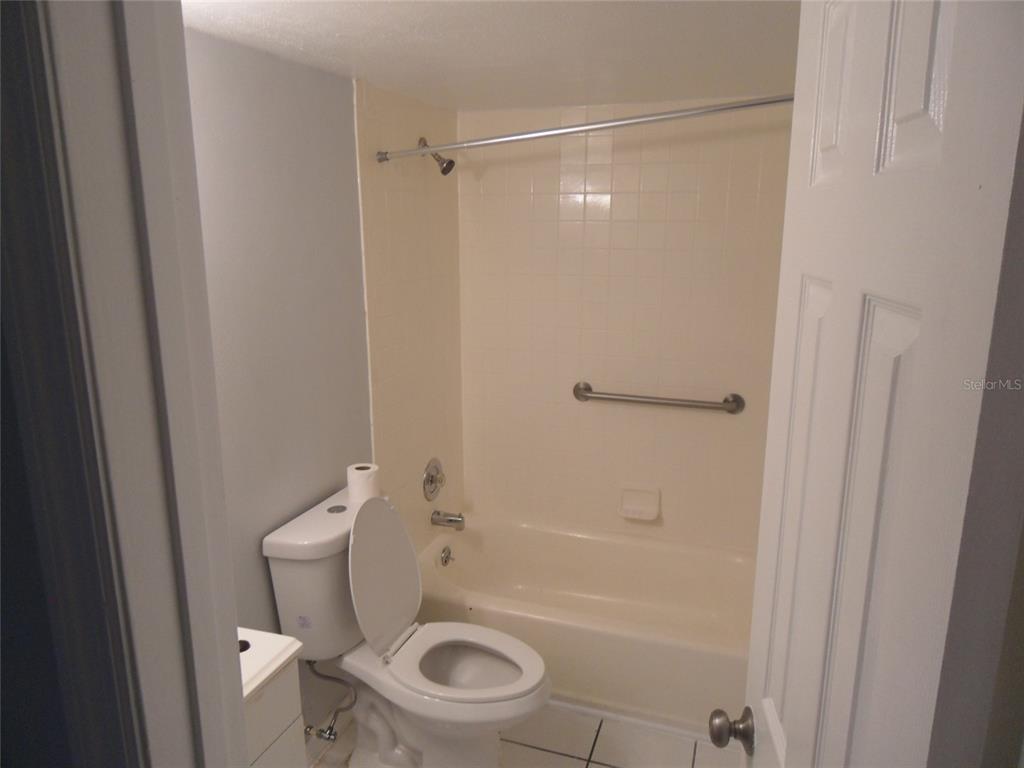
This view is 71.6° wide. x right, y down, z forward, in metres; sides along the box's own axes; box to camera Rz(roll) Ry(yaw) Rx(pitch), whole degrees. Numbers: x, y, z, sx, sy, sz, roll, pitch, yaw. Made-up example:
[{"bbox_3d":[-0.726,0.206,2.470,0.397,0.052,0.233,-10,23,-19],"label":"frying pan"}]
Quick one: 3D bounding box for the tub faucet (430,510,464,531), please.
[{"bbox_3d":[-0.264,0.577,3.009,0.138,0.072,0.055,5,16,19],"label":"tub faucet"}]

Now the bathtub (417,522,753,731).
[{"bbox_3d":[0.366,0.885,2.788,1.520,0.325,0.757,5,16,19],"label":"bathtub"}]

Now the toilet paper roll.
[{"bbox_3d":[-0.452,0.307,2.177,0.097,0.105,0.097,5,16,19],"label":"toilet paper roll"}]

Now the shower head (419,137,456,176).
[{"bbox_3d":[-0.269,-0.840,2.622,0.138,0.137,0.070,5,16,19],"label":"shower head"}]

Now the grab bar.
[{"bbox_3d":[0.575,0.063,2.868,0.695,0.082,0.077,5,16,19],"label":"grab bar"}]

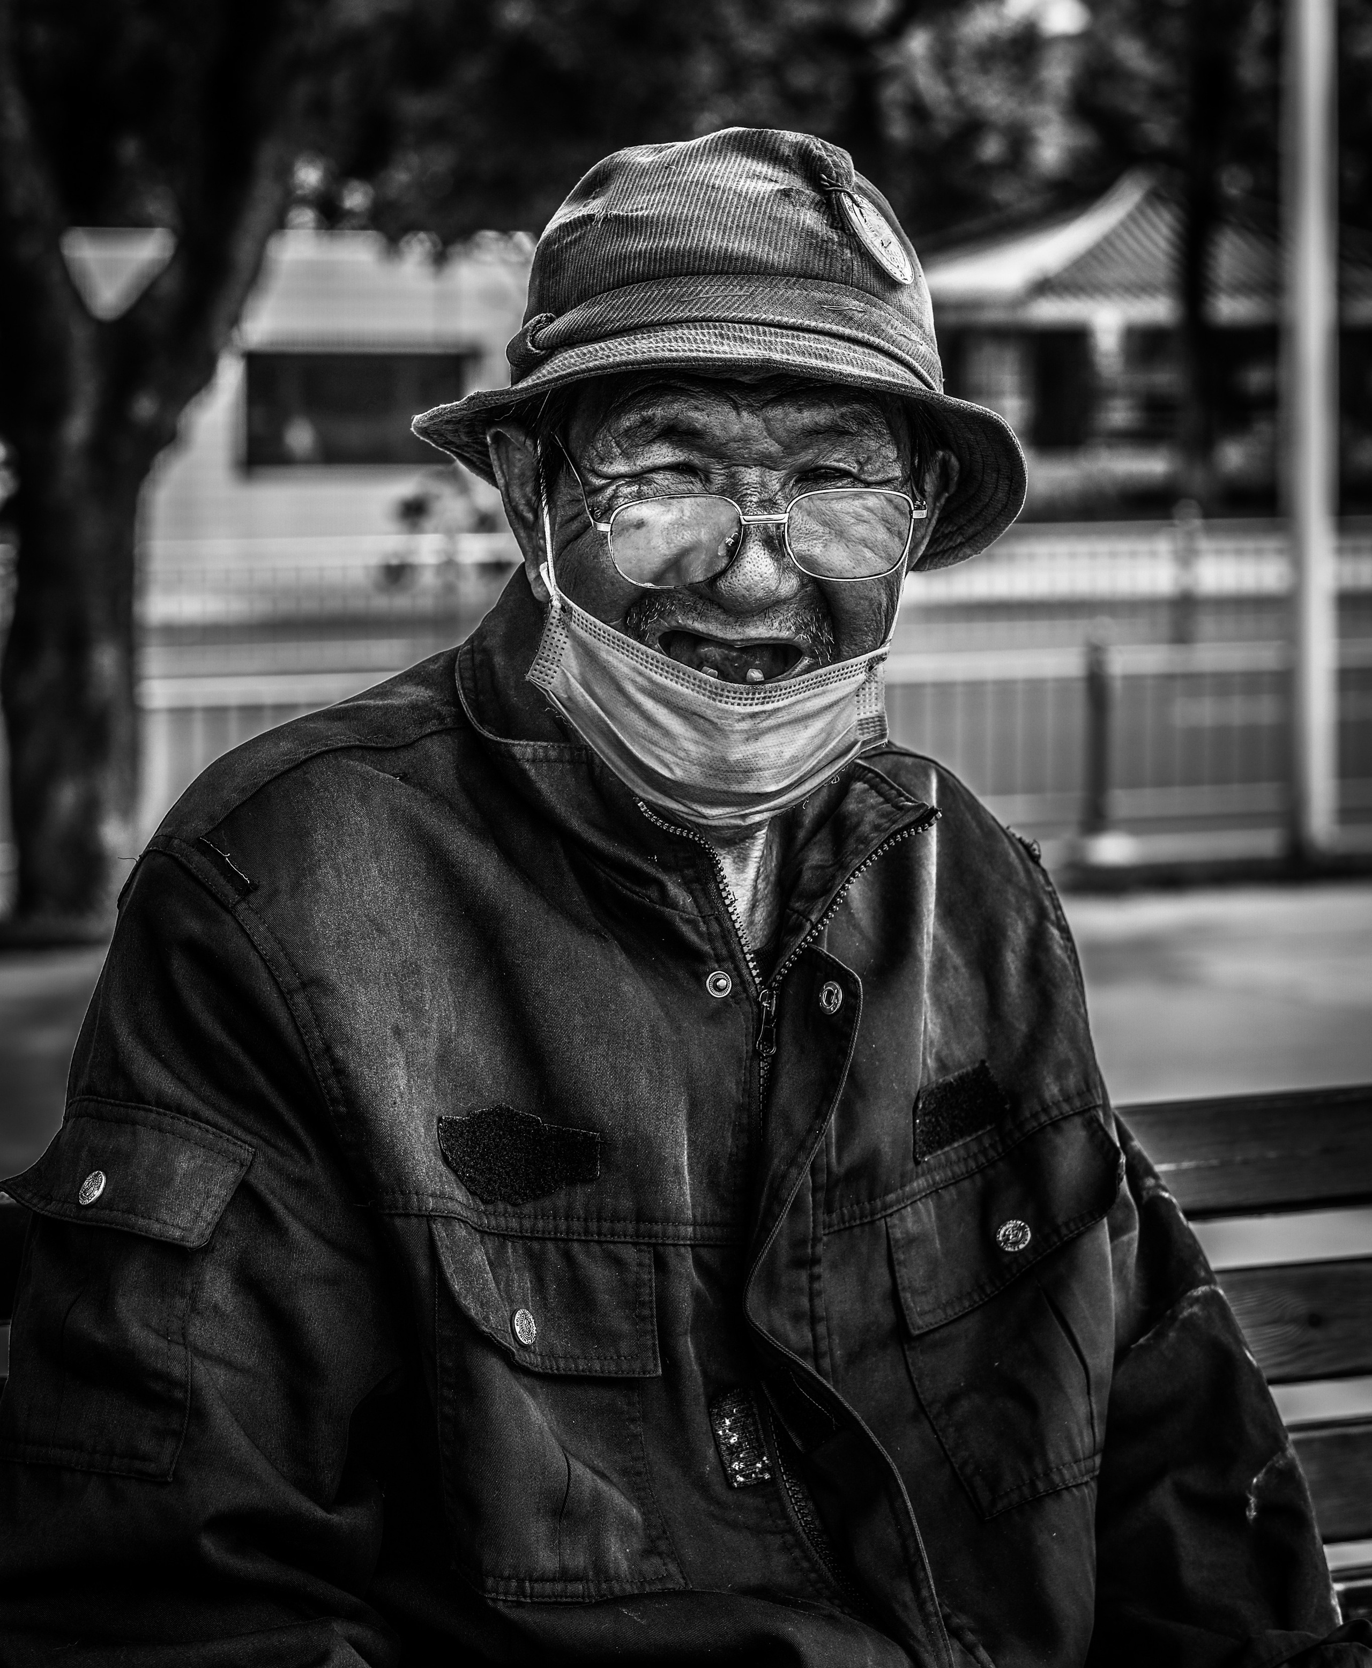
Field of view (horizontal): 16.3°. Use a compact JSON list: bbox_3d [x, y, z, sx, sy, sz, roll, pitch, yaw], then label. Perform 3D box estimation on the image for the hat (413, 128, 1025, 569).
[{"bbox_3d":[0.017,-0.217,2.080,0.262,0.148,0.285,3,-15,1],"label":"hat"}]

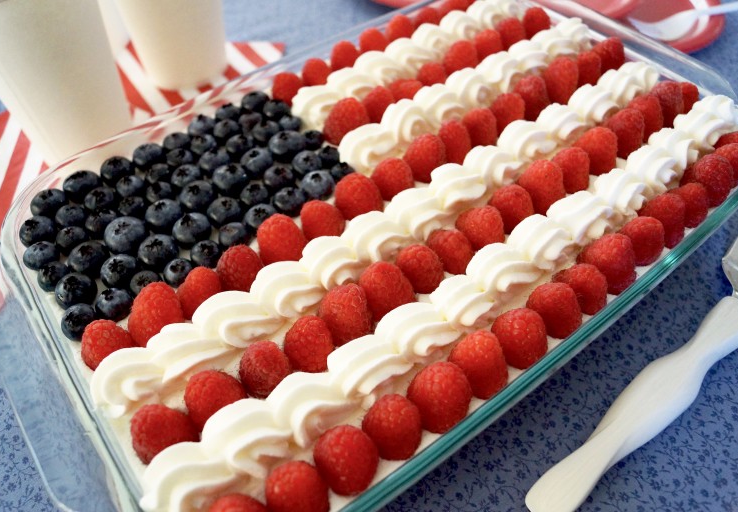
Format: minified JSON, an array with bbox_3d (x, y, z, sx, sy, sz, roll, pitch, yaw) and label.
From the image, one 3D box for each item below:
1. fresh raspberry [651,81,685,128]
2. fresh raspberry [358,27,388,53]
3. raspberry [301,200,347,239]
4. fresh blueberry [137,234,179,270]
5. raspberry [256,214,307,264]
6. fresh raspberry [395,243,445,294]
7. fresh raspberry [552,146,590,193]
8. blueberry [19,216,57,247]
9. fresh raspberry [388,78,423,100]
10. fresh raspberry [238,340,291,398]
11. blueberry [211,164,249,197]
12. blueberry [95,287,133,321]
[{"bbox_3d":[0.148,-0.075,0.286,0.017,0.021,0.017,-32,57,-18],"label":"fresh raspberry"},{"bbox_3d":[0.003,-0.127,0.344,0.017,0.019,0.017,-3,53,4],"label":"fresh raspberry"},{"bbox_3d":[-0.022,-0.017,0.270,0.020,0.018,0.020,-2,53,3],"label":"raspberry"},{"bbox_3d":[-0.095,-0.001,0.260,0.017,0.015,0.017,-3,53,4],"label":"fresh blueberry"},{"bbox_3d":[-0.037,-0.007,0.245,0.021,0.023,0.021,-1,52,2],"label":"raspberry"},{"bbox_3d":[0.021,0.006,0.239,0.020,0.022,0.020,-3,53,4],"label":"fresh raspberry"},{"bbox_3d":[0.098,-0.043,0.279,0.018,0.021,0.018,-2,53,3],"label":"fresh raspberry"},{"bbox_3d":[-0.158,-0.011,0.275,0.016,0.014,0.016,-32,57,-18],"label":"blueberry"},{"bbox_3d":[0.019,-0.084,0.305,0.018,0.018,0.018,-1,52,2],"label":"fresh raspberry"},{"bbox_3d":[-0.039,0.043,0.216,0.021,0.022,0.021,-2,52,3],"label":"fresh raspberry"},{"bbox_3d":[-0.066,-0.037,0.276,0.016,0.013,0.016,-1,52,2],"label":"blueberry"},{"bbox_3d":[-0.108,0.020,0.243,0.015,0.013,0.015,-1,54,1],"label":"blueberry"}]

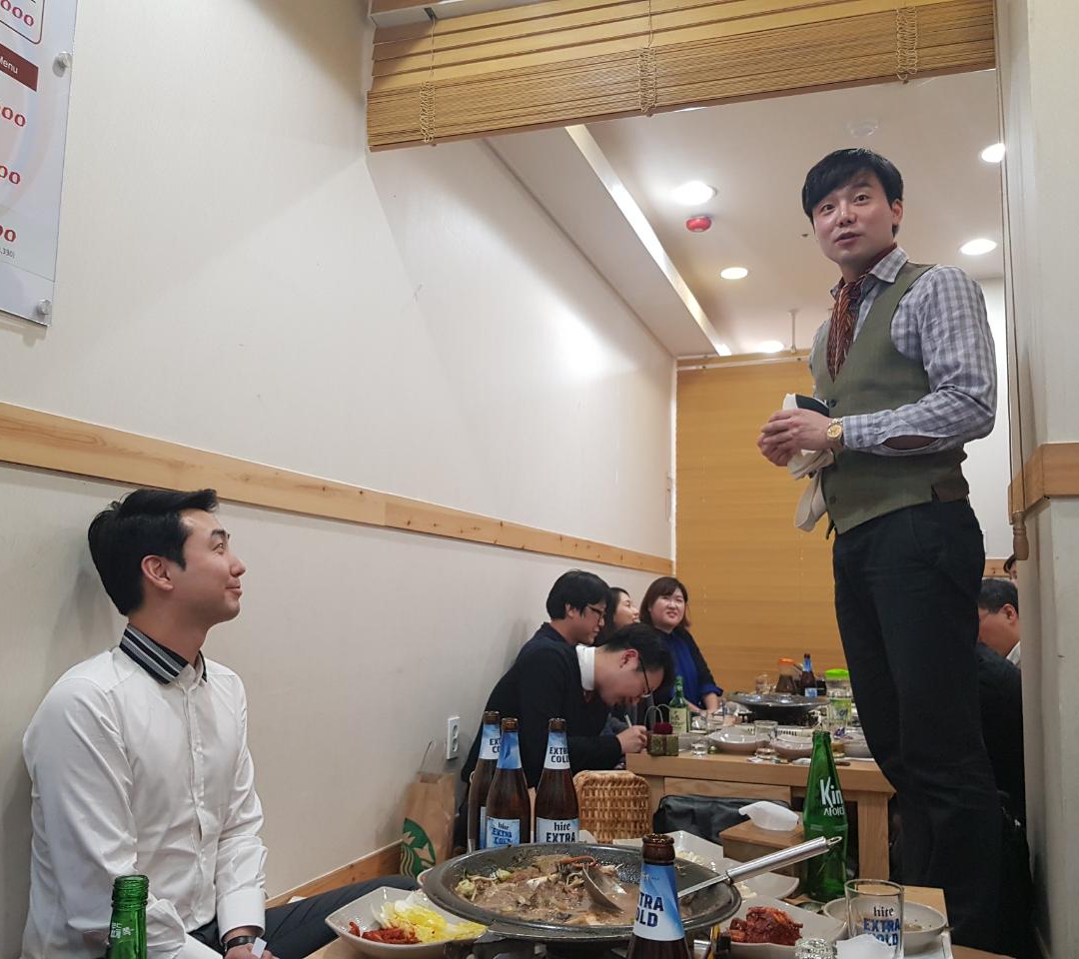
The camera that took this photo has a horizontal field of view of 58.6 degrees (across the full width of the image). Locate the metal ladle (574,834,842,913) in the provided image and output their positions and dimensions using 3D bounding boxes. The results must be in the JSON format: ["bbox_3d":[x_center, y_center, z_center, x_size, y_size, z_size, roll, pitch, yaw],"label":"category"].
[{"bbox_3d":[0.206,0.469,1.163,0.320,0.078,0.085,-9,-4,-19],"label":"metal ladle"}]

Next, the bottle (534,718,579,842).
[{"bbox_3d":[0.025,0.507,1.491,0.071,0.262,0.071,2,-7,0],"label":"bottle"}]

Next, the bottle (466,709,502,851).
[{"bbox_3d":[-0.081,0.513,1.559,0.071,0.262,0.071,2,-7,0],"label":"bottle"}]

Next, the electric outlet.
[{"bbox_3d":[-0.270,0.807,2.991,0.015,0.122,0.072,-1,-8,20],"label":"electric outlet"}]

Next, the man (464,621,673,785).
[{"bbox_3d":[0.100,0.802,3.033,0.640,0.710,0.560,-1,-8,17],"label":"man"}]

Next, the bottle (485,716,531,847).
[{"bbox_3d":[-0.049,0.505,1.479,0.071,0.262,0.071,2,-7,0],"label":"bottle"}]

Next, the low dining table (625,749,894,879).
[{"bbox_3d":[0.764,1.053,3.305,0.760,0.320,1.200,0,-7,14],"label":"low dining table"}]

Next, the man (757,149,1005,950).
[{"bbox_3d":[0.679,0.155,1.953,0.430,1.755,0.490,4,-7,-15],"label":"man"}]

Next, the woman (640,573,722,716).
[{"bbox_3d":[0.585,0.859,4.093,0.480,0.890,0.540,7,-9,-35],"label":"woman"}]

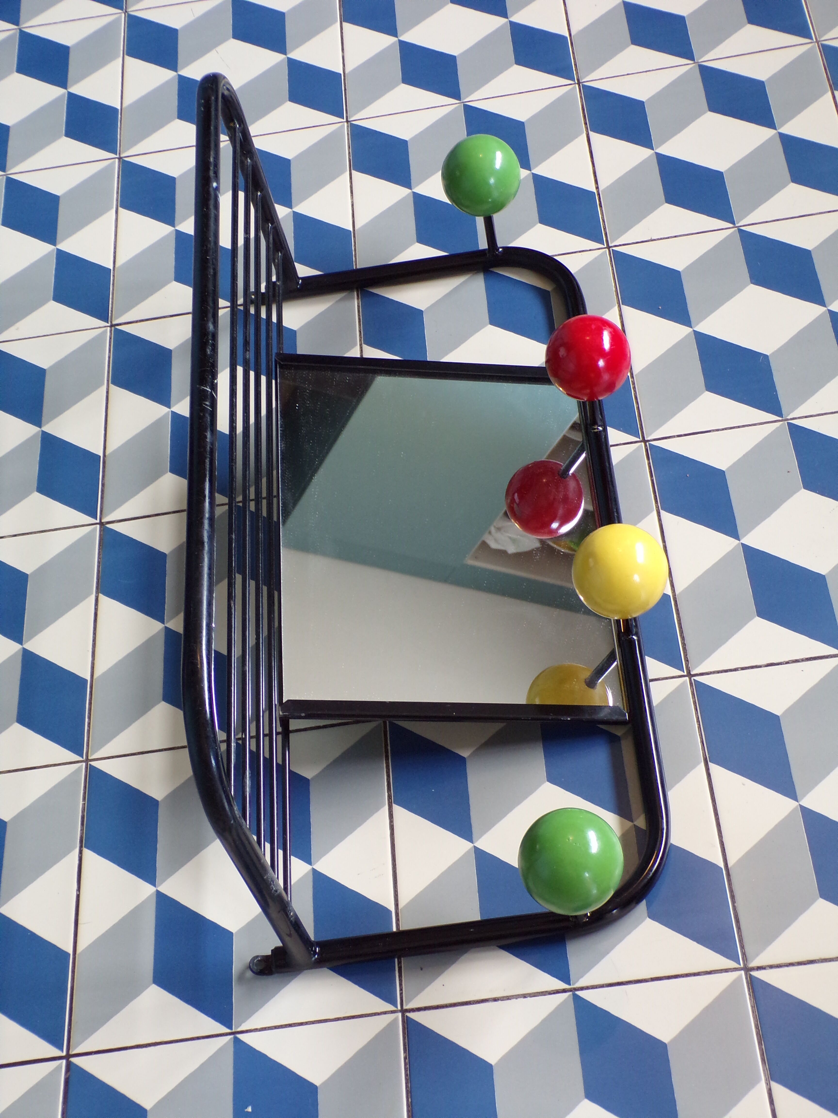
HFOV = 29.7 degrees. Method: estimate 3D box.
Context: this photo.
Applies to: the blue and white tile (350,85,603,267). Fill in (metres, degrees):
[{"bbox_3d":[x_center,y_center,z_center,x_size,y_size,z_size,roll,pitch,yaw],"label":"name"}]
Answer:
[{"bbox_3d":[0.044,-0.312,1.318,0.200,0.010,0.200,-8,56,5],"label":"blue and white tile"}]

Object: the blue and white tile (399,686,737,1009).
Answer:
[{"bbox_3d":[0.085,0.177,0.989,0.200,0.010,0.200,-8,56,5],"label":"blue and white tile"}]

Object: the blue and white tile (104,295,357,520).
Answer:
[{"bbox_3d":[-0.143,-0.120,1.226,0.200,0.010,0.200,-8,56,5],"label":"blue and white tile"}]

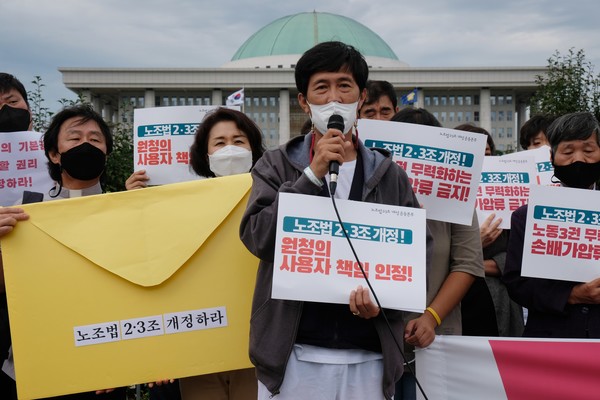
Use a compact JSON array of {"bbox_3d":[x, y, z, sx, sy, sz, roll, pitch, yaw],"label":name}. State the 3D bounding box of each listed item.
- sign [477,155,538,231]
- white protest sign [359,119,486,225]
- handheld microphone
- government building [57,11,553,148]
[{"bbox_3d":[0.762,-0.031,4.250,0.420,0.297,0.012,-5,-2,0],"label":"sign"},{"bbox_3d":[0.374,-0.088,3.400,0.420,0.297,0.012,9,3,-3],"label":"white protest sign"},{"bbox_3d":[0.096,-0.123,2.950,0.050,0.232,0.050,2,-15,1],"label":"handheld microphone"},{"bbox_3d":[4.400,-22.000,305.000,127.000,64.000,86.000,0,-2,0],"label":"government building"}]

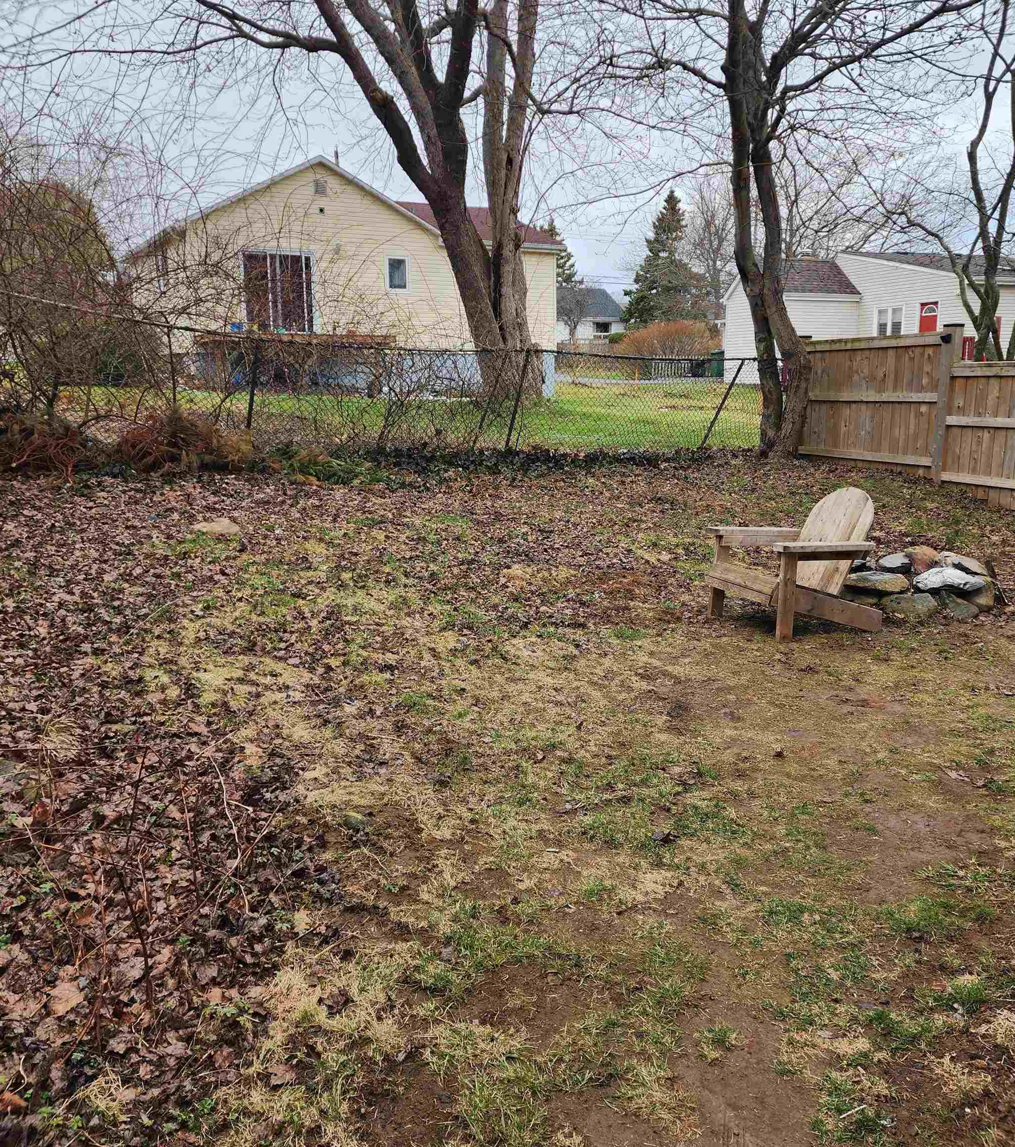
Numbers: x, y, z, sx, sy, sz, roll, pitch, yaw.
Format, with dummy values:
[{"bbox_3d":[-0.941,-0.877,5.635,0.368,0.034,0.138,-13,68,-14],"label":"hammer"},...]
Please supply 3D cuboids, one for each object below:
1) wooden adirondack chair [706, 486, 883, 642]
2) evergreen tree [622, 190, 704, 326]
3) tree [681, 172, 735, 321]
[{"bbox_3d":[1.758,-0.090,6.145,0.910,0.860,0.690,-6,13,-25],"label":"wooden adirondack chair"},{"bbox_3d":[9.098,-17.219,59.750,5.200,10.700,5.200,0,12,0],"label":"evergreen tree"},{"bbox_3d":[12.538,-18.553,62.541,4.500,12.100,4.500,0,12,0],"label":"tree"}]

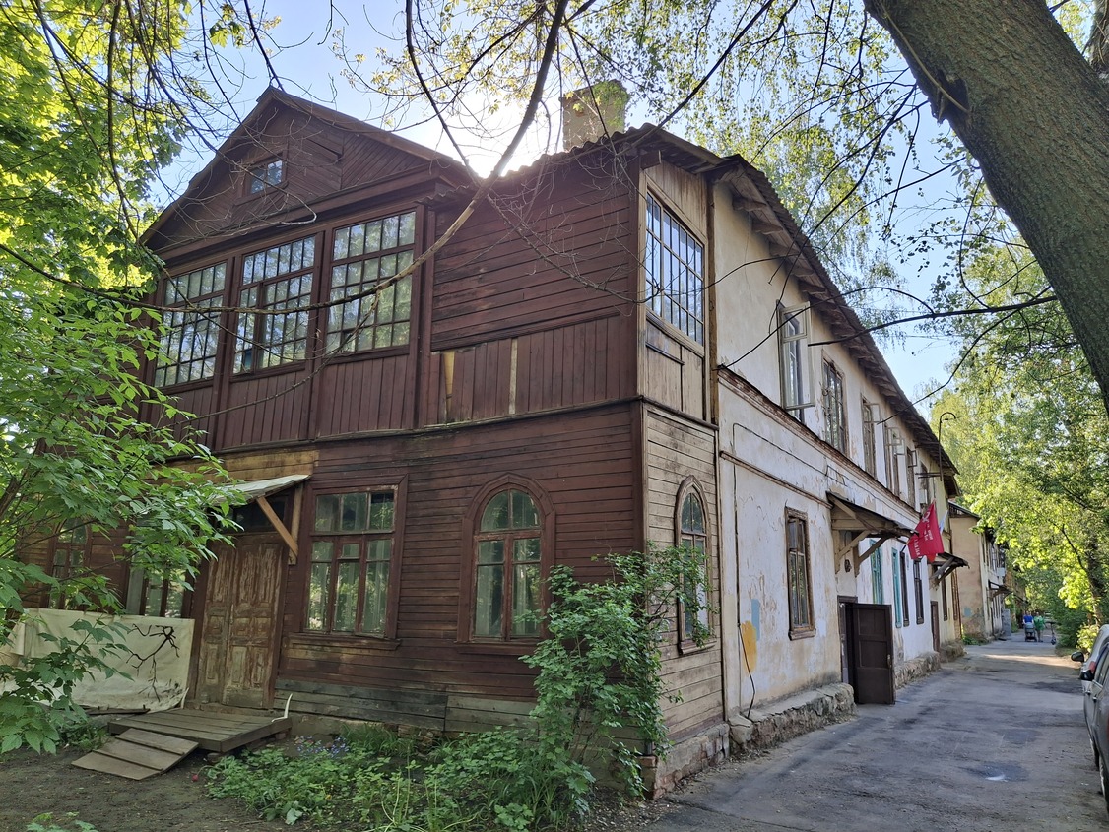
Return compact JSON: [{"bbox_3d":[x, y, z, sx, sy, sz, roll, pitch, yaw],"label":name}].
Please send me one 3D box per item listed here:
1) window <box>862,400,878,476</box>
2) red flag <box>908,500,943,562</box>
[{"bbox_3d":[7.347,0.572,18.779,0.130,1.680,1.400,-7,-15,30],"label":"window"},{"bbox_3d":[9.777,3.056,21.066,0.850,1.550,0.250,-7,-15,30],"label":"red flag"}]

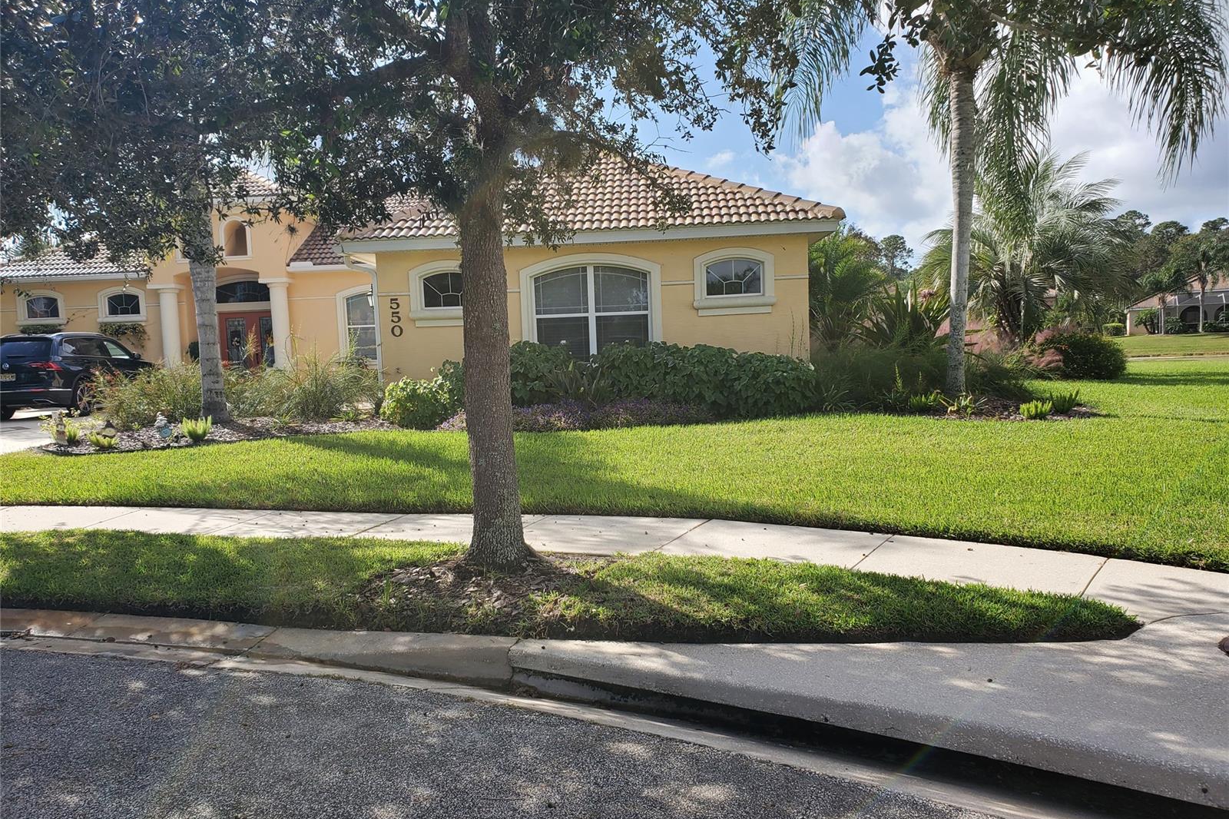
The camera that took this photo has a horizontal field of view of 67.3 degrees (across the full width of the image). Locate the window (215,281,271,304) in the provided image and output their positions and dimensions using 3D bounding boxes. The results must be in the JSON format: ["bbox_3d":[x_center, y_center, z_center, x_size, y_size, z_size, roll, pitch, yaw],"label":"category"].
[{"bbox_3d":[-9.868,-3.185,25.000,1.720,0.640,0.150,-2,5,4],"label":"window"}]

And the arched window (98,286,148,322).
[{"bbox_3d":[-13.287,-2.836,24.900,1.250,0.920,0.180,-2,5,4],"label":"arched window"}]

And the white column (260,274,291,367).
[{"bbox_3d":[-8.478,-1.928,23.518,0.680,2.850,0.680,-2,5,4],"label":"white column"}]

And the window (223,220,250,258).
[{"bbox_3d":[-9.578,-4.320,23.400,0.680,0.980,0.250,-2,5,4],"label":"window"}]

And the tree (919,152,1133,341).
[{"bbox_3d":[9.138,-3.145,20.503,4.350,4.900,4.200,-2,5,4],"label":"tree"}]

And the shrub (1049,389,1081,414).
[{"bbox_3d":[6.830,-0.124,14.000,0.460,0.380,0.440,-2,5,4],"label":"shrub"}]

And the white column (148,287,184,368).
[{"bbox_3d":[-11.496,-1.787,23.918,0.700,2.850,0.700,-2,5,4],"label":"white column"}]

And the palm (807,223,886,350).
[{"bbox_3d":[4.155,-1.820,16.928,1.750,3.100,1.750,-2,5,4],"label":"palm"}]

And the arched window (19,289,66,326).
[{"bbox_3d":[-15.511,-2.743,25.000,1.250,0.920,0.180,-2,5,4],"label":"arched window"}]

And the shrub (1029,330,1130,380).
[{"bbox_3d":[10.450,-1.222,20.800,2.000,1.180,1.800,-2,5,4],"label":"shrub"}]

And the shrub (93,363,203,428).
[{"bbox_3d":[-8.633,-0.279,17.145,1.900,1.100,1.650,-2,5,4],"label":"shrub"}]

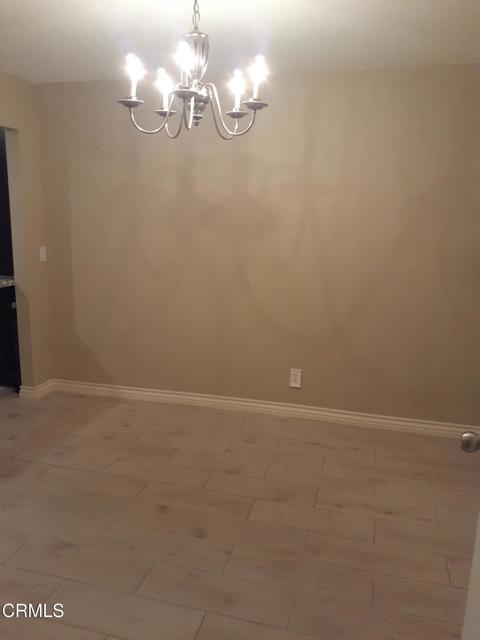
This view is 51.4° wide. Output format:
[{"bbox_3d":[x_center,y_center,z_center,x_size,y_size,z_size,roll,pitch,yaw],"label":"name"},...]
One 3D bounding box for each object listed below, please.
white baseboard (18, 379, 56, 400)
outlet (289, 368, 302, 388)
[{"bbox_3d":[-1.671,0.566,4.143,0.135,0.107,0.280,4,12,14],"label":"white baseboard"},{"bbox_3d":[0.413,0.433,3.718,0.078,0.130,0.016,4,12,14],"label":"outlet"}]

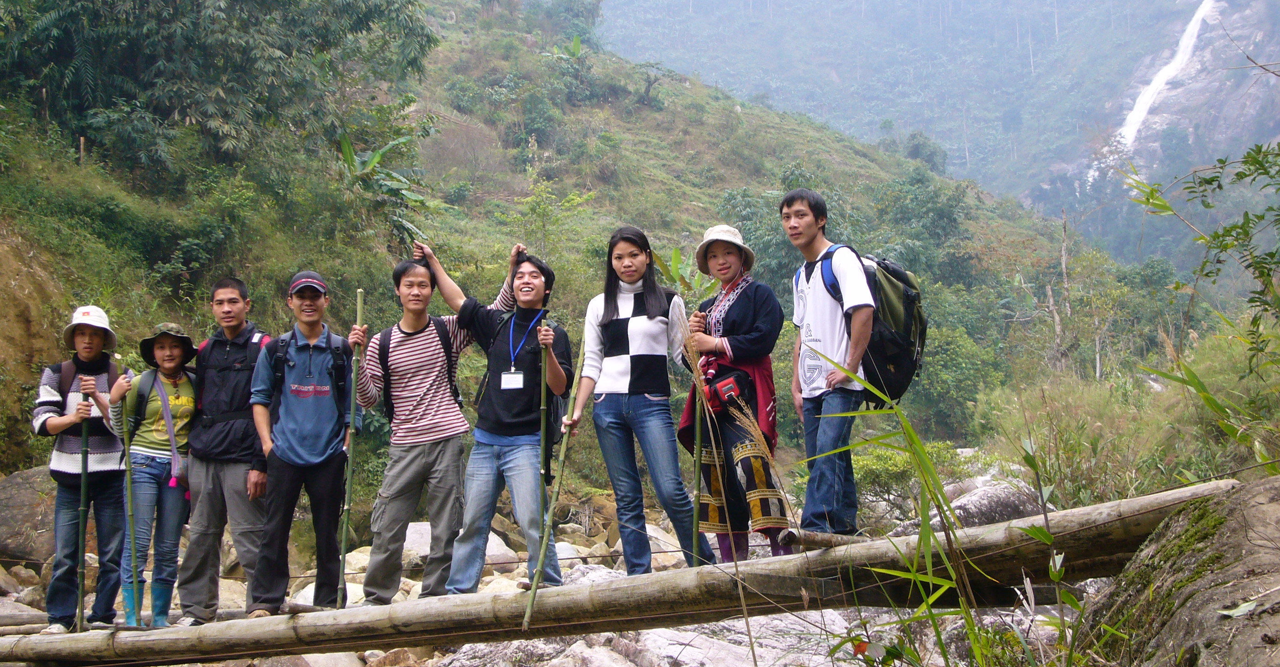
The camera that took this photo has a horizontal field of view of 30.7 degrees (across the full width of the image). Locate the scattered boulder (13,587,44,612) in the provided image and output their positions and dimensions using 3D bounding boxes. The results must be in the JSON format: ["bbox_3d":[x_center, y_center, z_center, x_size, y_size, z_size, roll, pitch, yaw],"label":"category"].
[{"bbox_3d":[-4.186,1.830,16.000,0.250,0.190,0.220,0,1,0],"label":"scattered boulder"}]

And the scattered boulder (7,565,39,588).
[{"bbox_3d":[-4.627,1.829,17.500,0.250,0.180,0.210,0,1,0],"label":"scattered boulder"}]

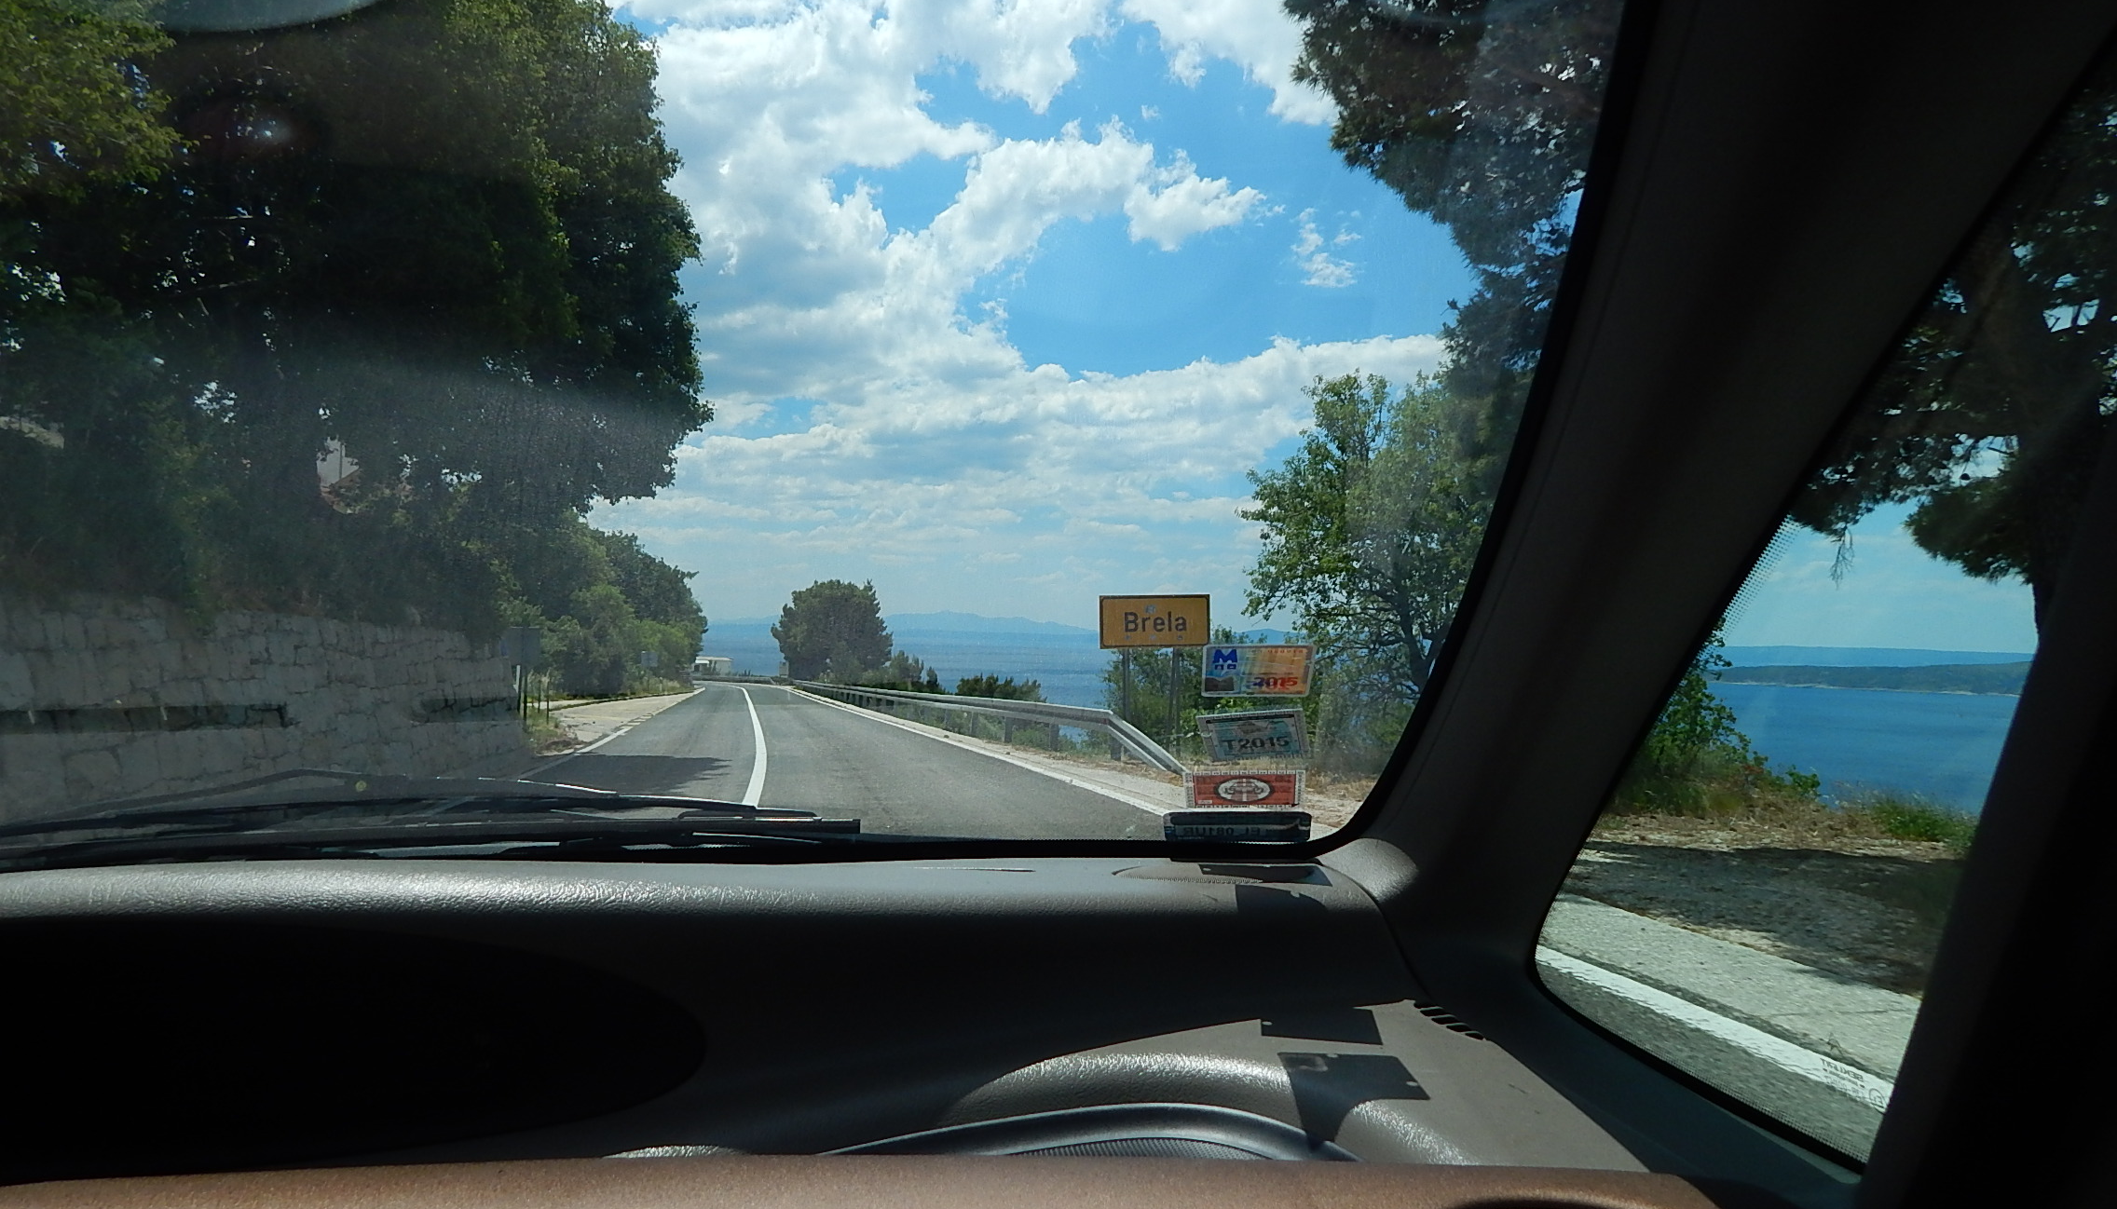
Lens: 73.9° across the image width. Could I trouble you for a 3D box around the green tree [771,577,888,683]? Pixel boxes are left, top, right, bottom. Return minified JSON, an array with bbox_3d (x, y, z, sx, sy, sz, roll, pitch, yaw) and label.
[{"bbox_3d":[-16.108,2.058,100.000,8.300,7.500,7.800,1,-1,-9],"label":"green tree"}]

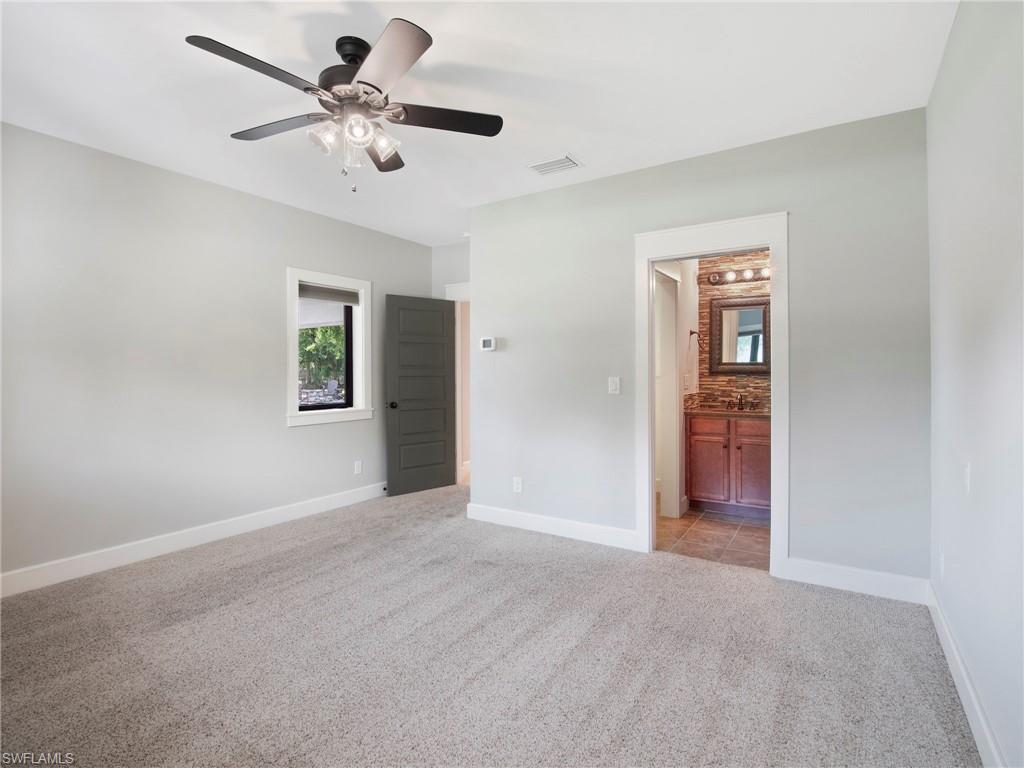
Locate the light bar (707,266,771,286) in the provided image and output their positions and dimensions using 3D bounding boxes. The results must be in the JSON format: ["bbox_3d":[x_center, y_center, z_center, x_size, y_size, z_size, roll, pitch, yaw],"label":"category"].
[{"bbox_3d":[2.211,-1.049,4.585,0.599,0.132,0.120,0,1,31],"label":"light bar"}]

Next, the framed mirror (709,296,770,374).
[{"bbox_3d":[2.244,-0.467,4.622,0.584,0.761,0.040,0,1,31],"label":"framed mirror"}]

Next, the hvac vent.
[{"bbox_3d":[0.293,-1.516,3.301,0.327,0.018,0.197,0,1,31],"label":"hvac vent"}]

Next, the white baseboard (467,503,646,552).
[{"bbox_3d":[0.290,1.144,3.832,1.598,0.142,0.022,0,1,31],"label":"white baseboard"}]

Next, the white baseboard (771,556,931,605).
[{"bbox_3d":[1.978,1.153,2.824,0.767,0.145,0.022,0,1,31],"label":"white baseboard"}]

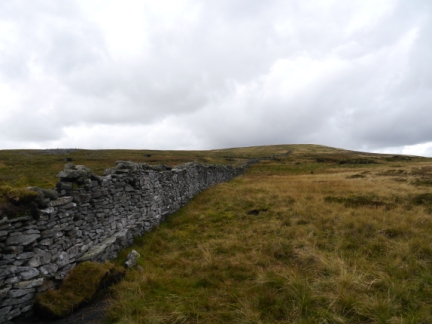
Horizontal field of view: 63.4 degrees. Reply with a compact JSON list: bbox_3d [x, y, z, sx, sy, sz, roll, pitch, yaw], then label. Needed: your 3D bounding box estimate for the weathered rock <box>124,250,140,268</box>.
[{"bbox_3d":[-1.220,1.420,5.100,0.230,0.240,0.230,0,1,0],"label":"weathered rock"}]

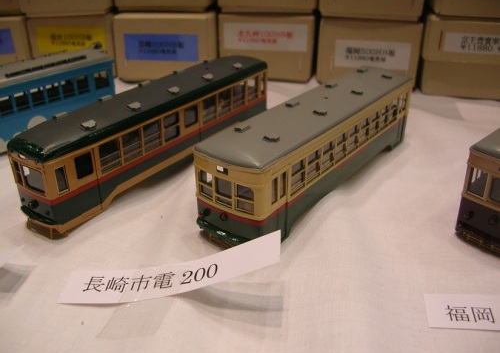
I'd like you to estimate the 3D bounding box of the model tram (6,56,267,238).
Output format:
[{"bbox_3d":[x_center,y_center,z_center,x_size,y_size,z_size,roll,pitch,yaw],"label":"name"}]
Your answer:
[{"bbox_3d":[-0.041,-0.025,0.236,0.028,0.038,0.147,17,32,30],"label":"model tram"}]

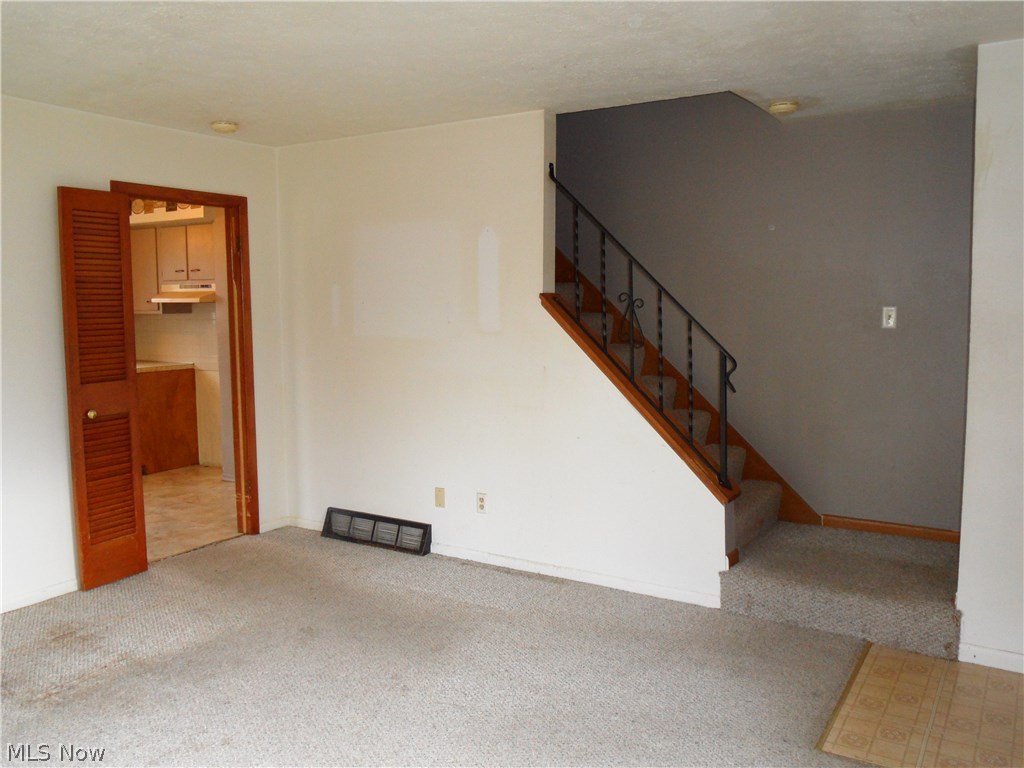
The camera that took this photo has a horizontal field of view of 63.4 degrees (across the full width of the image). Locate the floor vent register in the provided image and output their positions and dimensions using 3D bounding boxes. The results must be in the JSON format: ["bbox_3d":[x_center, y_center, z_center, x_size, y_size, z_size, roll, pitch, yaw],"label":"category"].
[{"bbox_3d":[-0.857,0.892,5.055,0.812,0.166,0.085,3,7,32],"label":"floor vent register"}]

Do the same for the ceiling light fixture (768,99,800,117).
[{"bbox_3d":[1.355,-1.367,4.129,0.150,0.042,0.150,3,7,32],"label":"ceiling light fixture"}]

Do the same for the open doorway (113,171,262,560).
[{"bbox_3d":[-1.880,-0.052,4.812,0.122,2.104,0.892,3,7,32],"label":"open doorway"}]

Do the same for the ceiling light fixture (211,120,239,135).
[{"bbox_3d":[-1.561,-1.392,4.508,0.151,0.042,0.151,3,7,32],"label":"ceiling light fixture"}]

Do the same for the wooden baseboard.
[{"bbox_3d":[2.029,0.778,4.449,0.689,0.064,0.018,3,7,32],"label":"wooden baseboard"}]

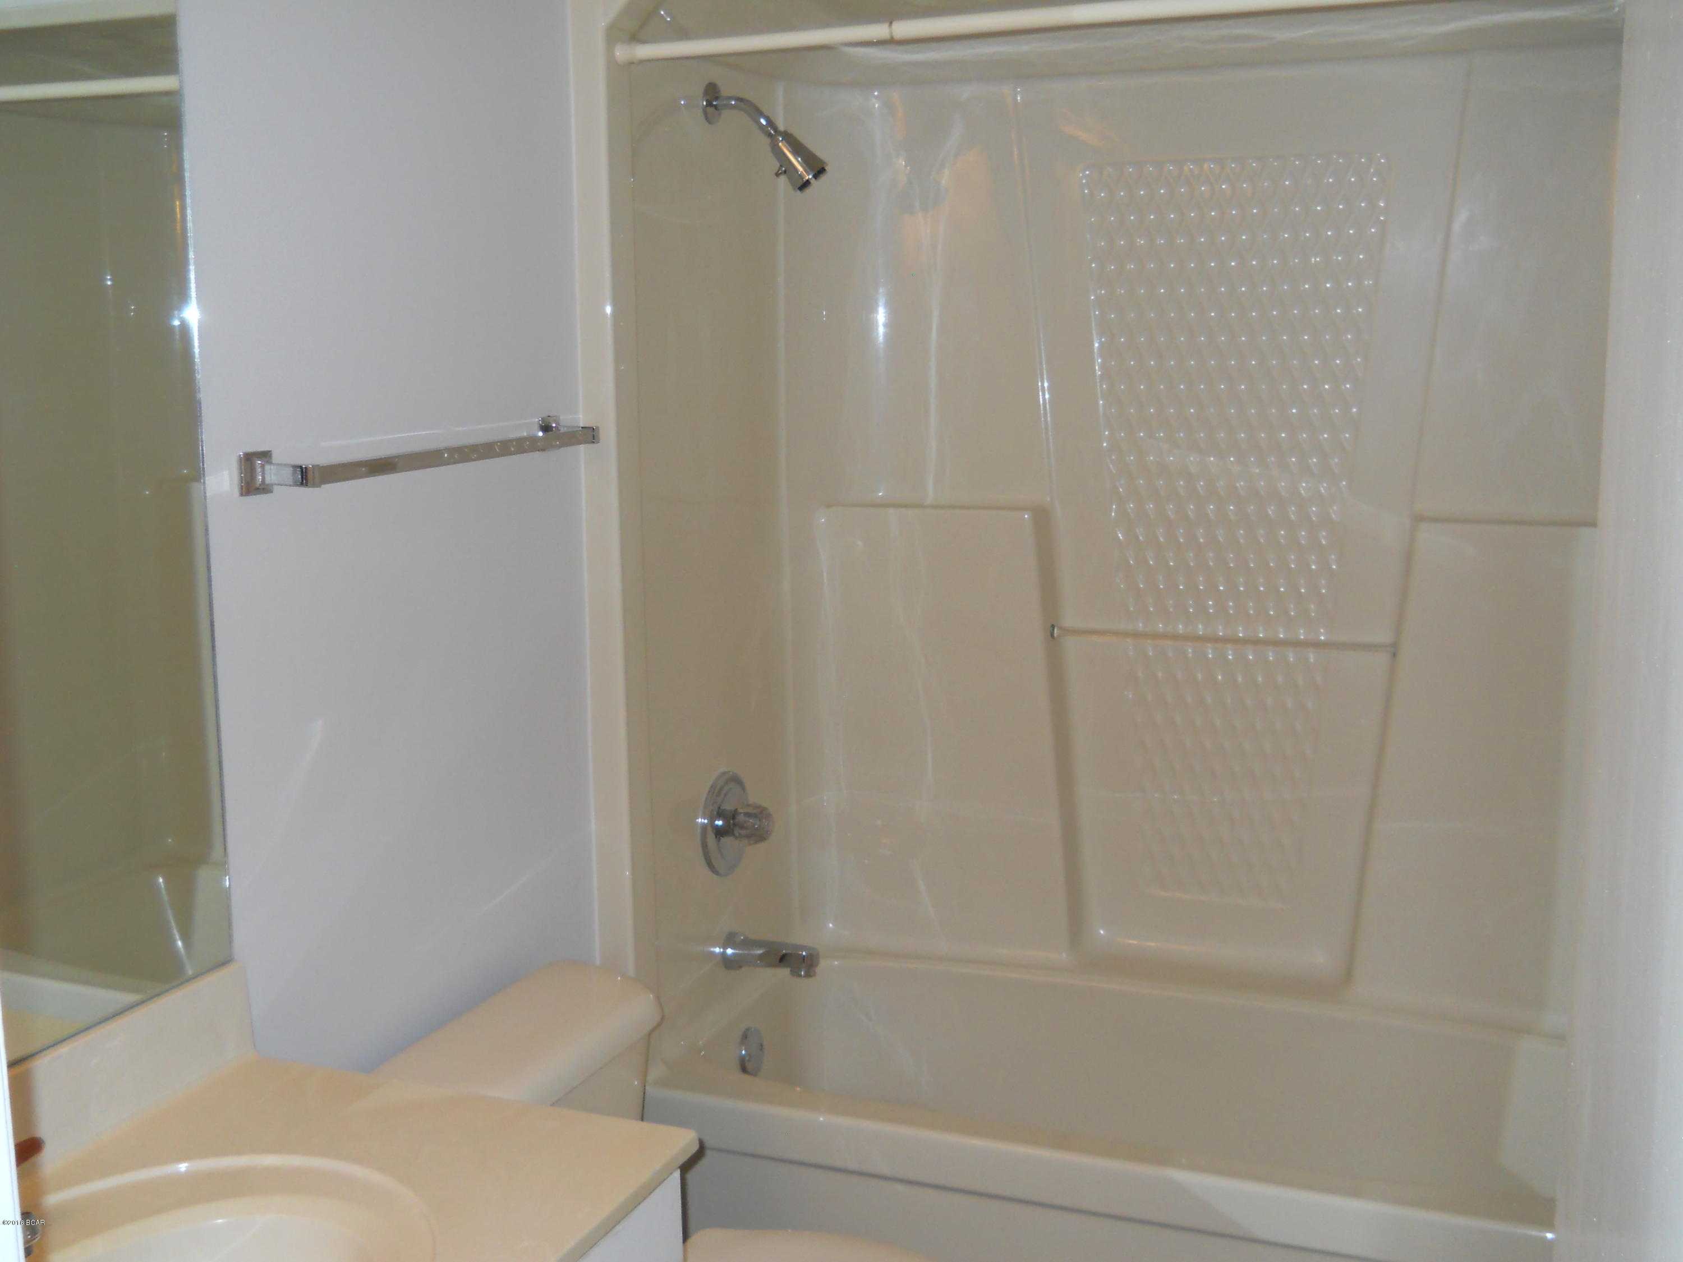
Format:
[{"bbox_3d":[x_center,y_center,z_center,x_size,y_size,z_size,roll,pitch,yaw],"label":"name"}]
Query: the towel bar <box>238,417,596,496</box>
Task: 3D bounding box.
[{"bbox_3d":[-0.473,-0.217,2.167,0.073,0.047,0.659,3,10,21],"label":"towel bar"}]

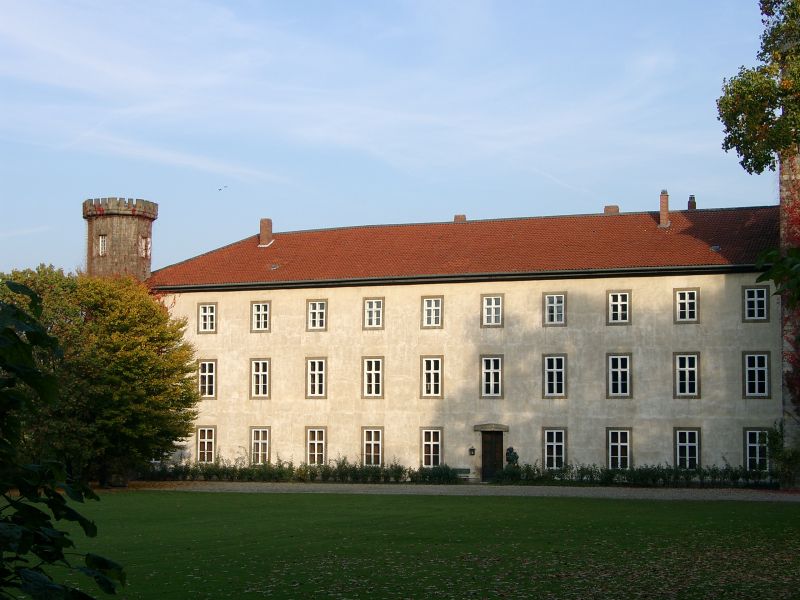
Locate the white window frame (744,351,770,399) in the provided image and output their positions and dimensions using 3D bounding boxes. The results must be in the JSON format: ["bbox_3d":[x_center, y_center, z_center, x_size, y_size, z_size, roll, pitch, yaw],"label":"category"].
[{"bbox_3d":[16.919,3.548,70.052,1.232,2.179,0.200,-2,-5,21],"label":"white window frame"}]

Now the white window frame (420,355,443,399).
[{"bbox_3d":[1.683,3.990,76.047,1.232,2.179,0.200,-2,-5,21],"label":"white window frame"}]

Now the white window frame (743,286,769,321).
[{"bbox_3d":[19.542,0.251,81.276,1.382,1.983,0.200,-2,-5,22],"label":"white window frame"}]

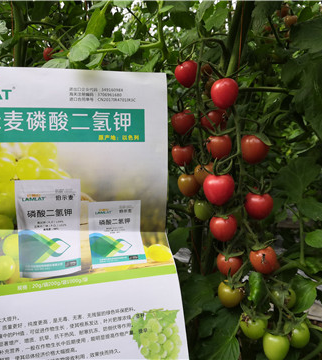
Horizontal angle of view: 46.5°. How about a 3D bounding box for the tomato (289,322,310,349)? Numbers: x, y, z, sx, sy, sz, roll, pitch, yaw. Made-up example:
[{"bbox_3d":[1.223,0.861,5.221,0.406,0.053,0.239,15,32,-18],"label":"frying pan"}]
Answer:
[{"bbox_3d":[0.153,0.172,0.415,0.025,0.029,0.025,0,10,0],"label":"tomato"}]

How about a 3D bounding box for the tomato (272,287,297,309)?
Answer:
[{"bbox_3d":[0.145,0.139,0.440,0.028,0.026,0.028,1,11,0],"label":"tomato"}]

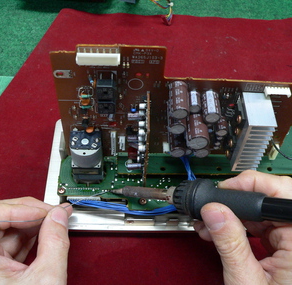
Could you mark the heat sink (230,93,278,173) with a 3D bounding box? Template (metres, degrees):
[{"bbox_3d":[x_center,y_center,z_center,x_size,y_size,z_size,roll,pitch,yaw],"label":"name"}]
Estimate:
[{"bbox_3d":[0.081,-0.007,0.308,0.019,0.058,0.032,1,53,-2],"label":"heat sink"}]

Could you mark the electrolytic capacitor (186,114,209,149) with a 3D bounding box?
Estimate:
[{"bbox_3d":[0.040,-0.010,0.308,0.017,0.017,0.027,1,53,-2],"label":"electrolytic capacitor"}]

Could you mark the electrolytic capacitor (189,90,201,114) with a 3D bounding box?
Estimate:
[{"bbox_3d":[0.036,-0.030,0.291,0.008,0.008,0.015,1,53,-2],"label":"electrolytic capacitor"}]

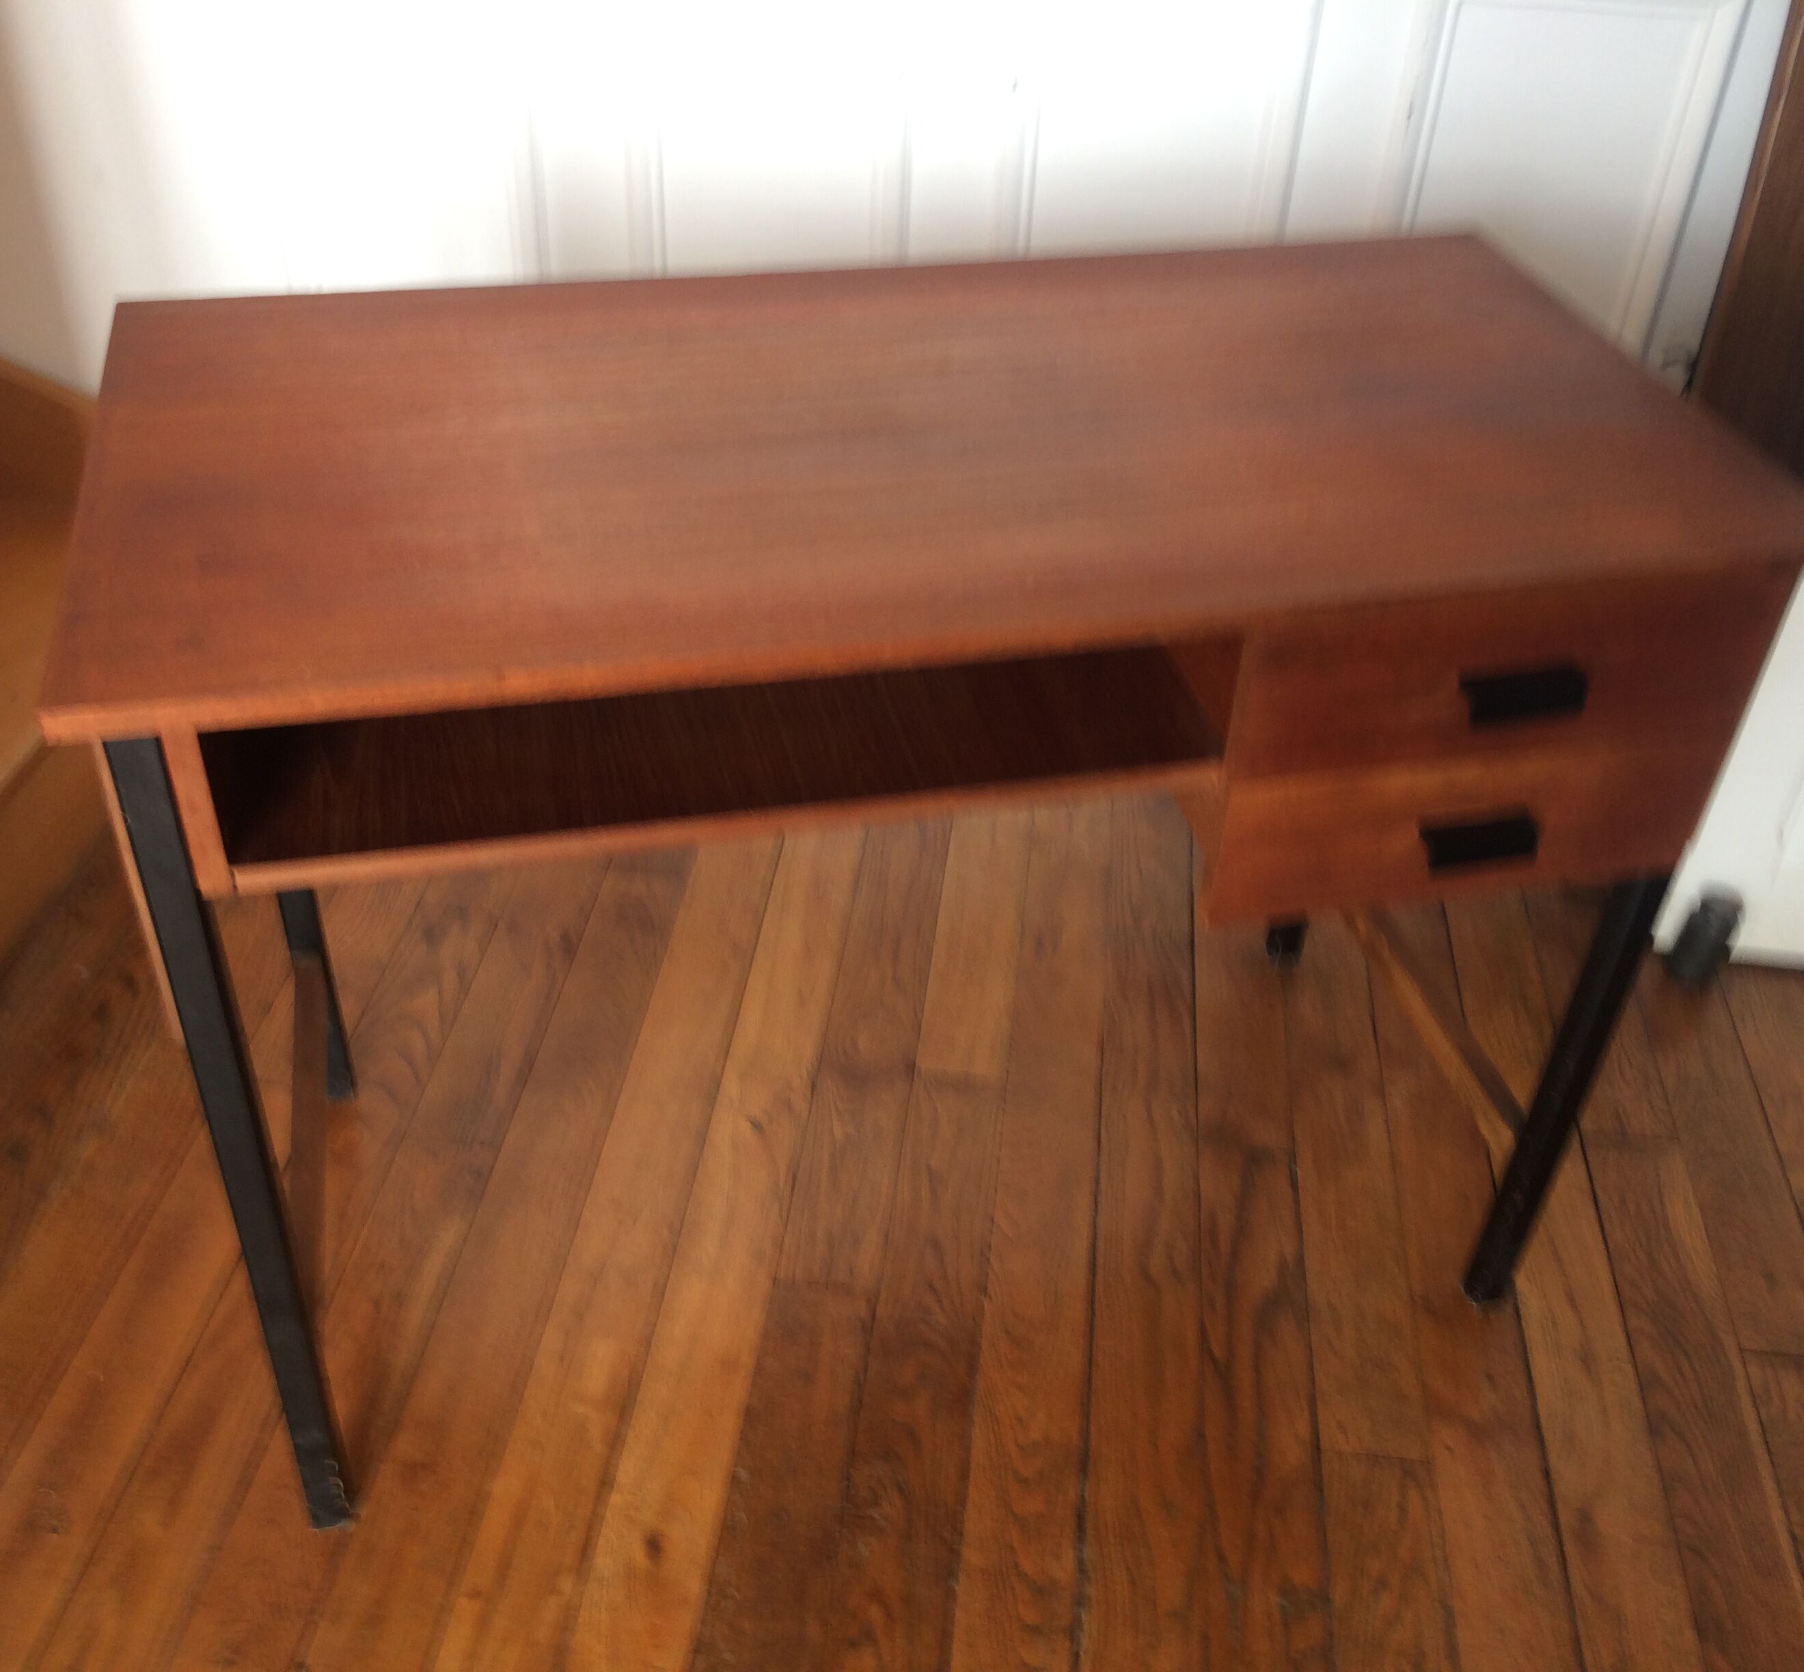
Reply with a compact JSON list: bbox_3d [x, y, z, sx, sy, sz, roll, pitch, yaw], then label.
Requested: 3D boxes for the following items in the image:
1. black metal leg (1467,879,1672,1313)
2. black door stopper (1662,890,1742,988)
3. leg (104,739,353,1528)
[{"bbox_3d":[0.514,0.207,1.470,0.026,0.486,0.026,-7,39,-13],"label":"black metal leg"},{"bbox_3d":[0.829,0.109,1.938,0.045,0.085,0.052,7,38,4],"label":"black door stopper"},{"bbox_3d":[-0.411,0.226,1.181,0.026,0.721,0.026,-7,39,-13],"label":"leg"}]

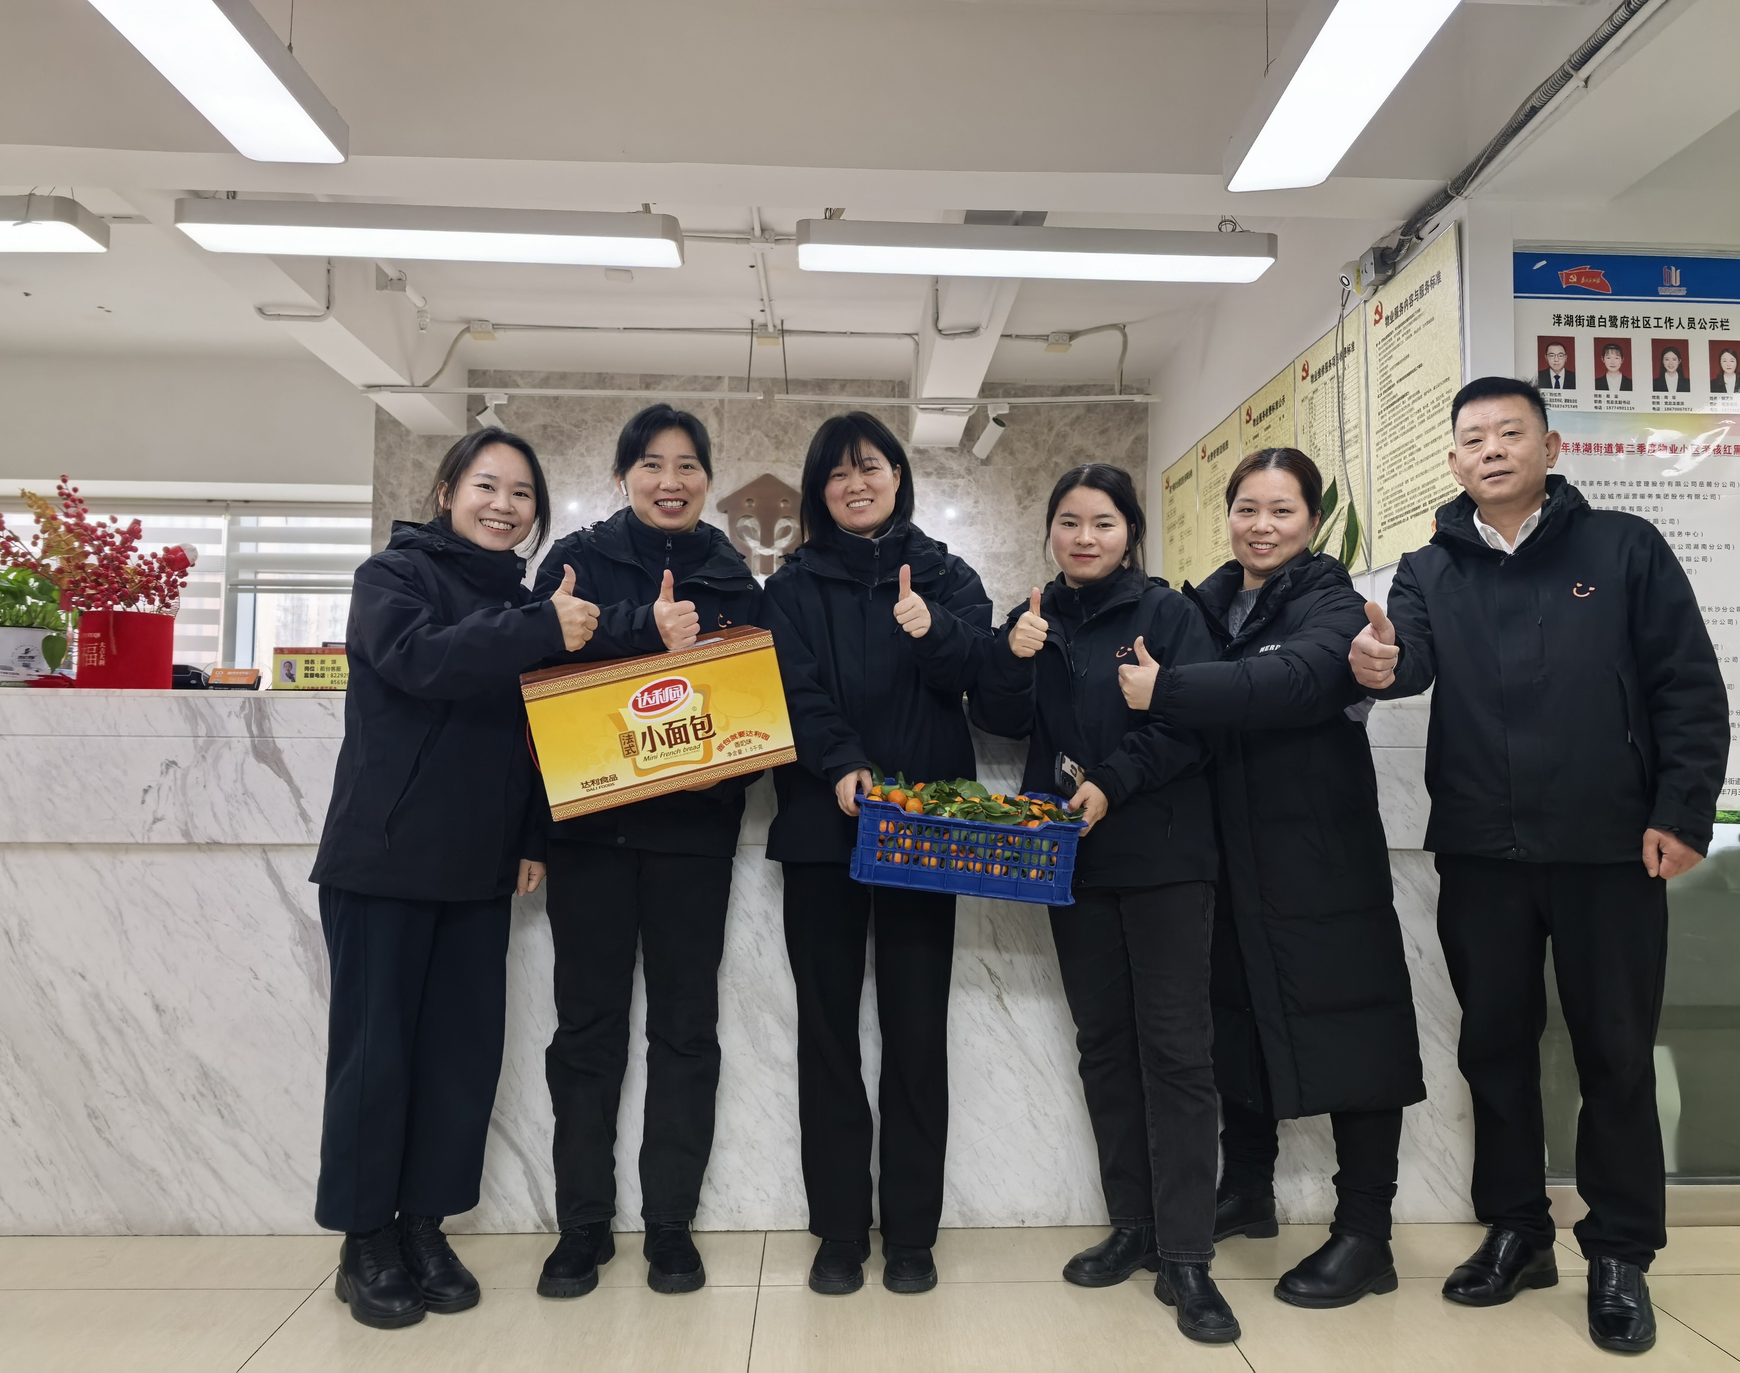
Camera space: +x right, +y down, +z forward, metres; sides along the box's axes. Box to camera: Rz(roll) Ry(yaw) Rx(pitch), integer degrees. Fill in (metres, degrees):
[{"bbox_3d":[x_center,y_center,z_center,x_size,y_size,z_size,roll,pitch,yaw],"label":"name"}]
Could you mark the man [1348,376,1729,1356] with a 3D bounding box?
[{"bbox_3d":[1.159,0.258,2.202,0.600,1.675,0.500,-2,-4,34],"label":"man"}]

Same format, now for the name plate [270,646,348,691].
[{"bbox_3d":[-1.188,-0.033,2.740,0.205,0.100,0.050,0,-3,-2],"label":"name plate"}]

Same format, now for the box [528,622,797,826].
[{"bbox_3d":[-0.352,0.052,2.110,0.398,0.217,0.184,-13,9,-15],"label":"box"}]

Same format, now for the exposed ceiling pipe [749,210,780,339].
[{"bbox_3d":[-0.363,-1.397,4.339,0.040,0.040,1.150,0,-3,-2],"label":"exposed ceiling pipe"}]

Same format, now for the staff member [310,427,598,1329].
[{"bbox_3d":[-0.739,0.297,2.251,0.500,1.600,0.470,-3,-4,43],"label":"staff member"}]

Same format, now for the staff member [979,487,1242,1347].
[{"bbox_3d":[0.420,0.337,2.238,0.480,1.520,0.440,-1,-3,26],"label":"staff member"}]

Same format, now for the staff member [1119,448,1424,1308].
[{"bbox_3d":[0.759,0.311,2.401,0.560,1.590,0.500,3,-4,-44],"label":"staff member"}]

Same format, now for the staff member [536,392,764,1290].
[{"bbox_3d":[-0.407,0.273,2.312,0.460,1.655,0.450,1,-3,-10],"label":"staff member"}]

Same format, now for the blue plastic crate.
[{"bbox_3d":[0.160,0.265,2.130,0.355,0.135,0.250,7,6,-4],"label":"blue plastic crate"}]

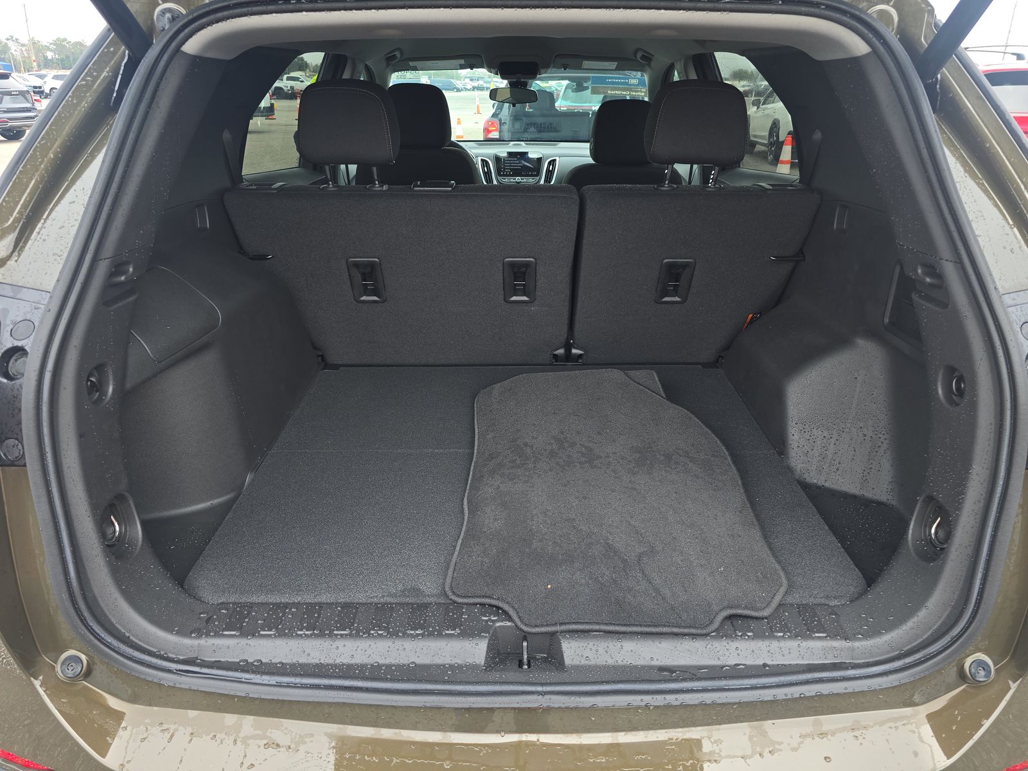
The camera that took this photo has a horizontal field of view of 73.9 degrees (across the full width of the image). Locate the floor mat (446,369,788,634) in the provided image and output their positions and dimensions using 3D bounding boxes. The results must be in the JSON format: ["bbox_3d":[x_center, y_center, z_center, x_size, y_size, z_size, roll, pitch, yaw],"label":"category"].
[{"bbox_3d":[0.168,0.150,1.325,0.515,0.030,0.845,0,26,0],"label":"floor mat"}]

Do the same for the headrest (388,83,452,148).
[{"bbox_3d":[-0.346,-0.956,2.420,0.250,0.212,0.125,0,33,0],"label":"headrest"}]

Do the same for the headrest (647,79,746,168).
[{"bbox_3d":[0.389,-0.559,1.460,0.205,0.167,0.112,0,33,0],"label":"headrest"}]

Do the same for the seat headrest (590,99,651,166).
[{"bbox_3d":[0.397,-0.896,2.420,0.250,0.212,0.125,0,33,0],"label":"seat headrest"}]

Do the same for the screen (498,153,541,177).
[{"bbox_3d":[0.026,-1.035,3.200,0.207,0.115,0.020,0,40,0],"label":"screen"}]

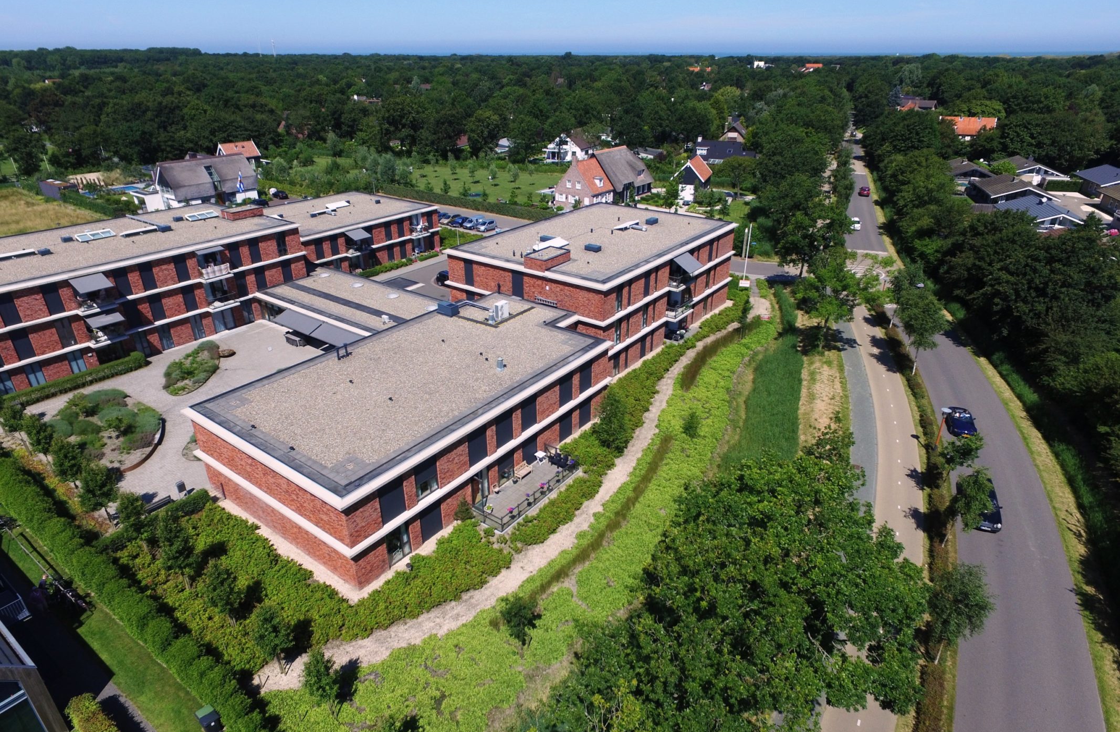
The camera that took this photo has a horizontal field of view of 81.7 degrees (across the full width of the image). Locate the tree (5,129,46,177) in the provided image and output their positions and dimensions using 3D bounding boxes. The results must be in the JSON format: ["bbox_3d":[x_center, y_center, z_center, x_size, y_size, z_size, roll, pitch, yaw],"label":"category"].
[{"bbox_3d":[-126.800,-50.712,154.617,7.800,10.400,7.800,0,26,0],"label":"tree"}]

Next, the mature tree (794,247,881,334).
[{"bbox_3d":[27.068,-6.419,63.759,8.180,10.590,8.180,0,26,0],"label":"mature tree"}]

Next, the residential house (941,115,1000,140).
[{"bbox_3d":[136.200,-79.303,216.886,16.500,7.200,9.600,9,27,18],"label":"residential house"}]

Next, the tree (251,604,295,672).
[{"bbox_3d":[-13.487,13.068,30.665,1.830,4.350,1.830,0,26,0],"label":"tree"}]

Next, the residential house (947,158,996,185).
[{"bbox_3d":[92.920,-44.426,149.085,9.600,4.650,16.180,9,27,17],"label":"residential house"}]

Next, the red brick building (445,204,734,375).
[{"bbox_3d":[4.387,-9.321,68.655,18.248,8.940,27.188,18,31,32],"label":"red brick building"}]

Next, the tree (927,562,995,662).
[{"bbox_3d":[18.750,12.043,30.740,2.700,6.200,2.700,0,26,0],"label":"tree"}]

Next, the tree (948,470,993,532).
[{"bbox_3d":[22.879,8.150,36.389,2.300,5.700,2.300,0,26,0],"label":"tree"}]

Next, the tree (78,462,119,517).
[{"bbox_3d":[-26.906,7.783,38.171,2.100,4.600,2.100,0,26,0],"label":"tree"}]

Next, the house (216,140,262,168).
[{"bbox_3d":[-78.082,-51.153,157.425,6.100,6.500,8.200,20,32,35],"label":"house"}]

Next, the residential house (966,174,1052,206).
[{"bbox_3d":[89.819,-34.383,128.010,11.130,4.370,16.850,9,27,17],"label":"residential house"}]

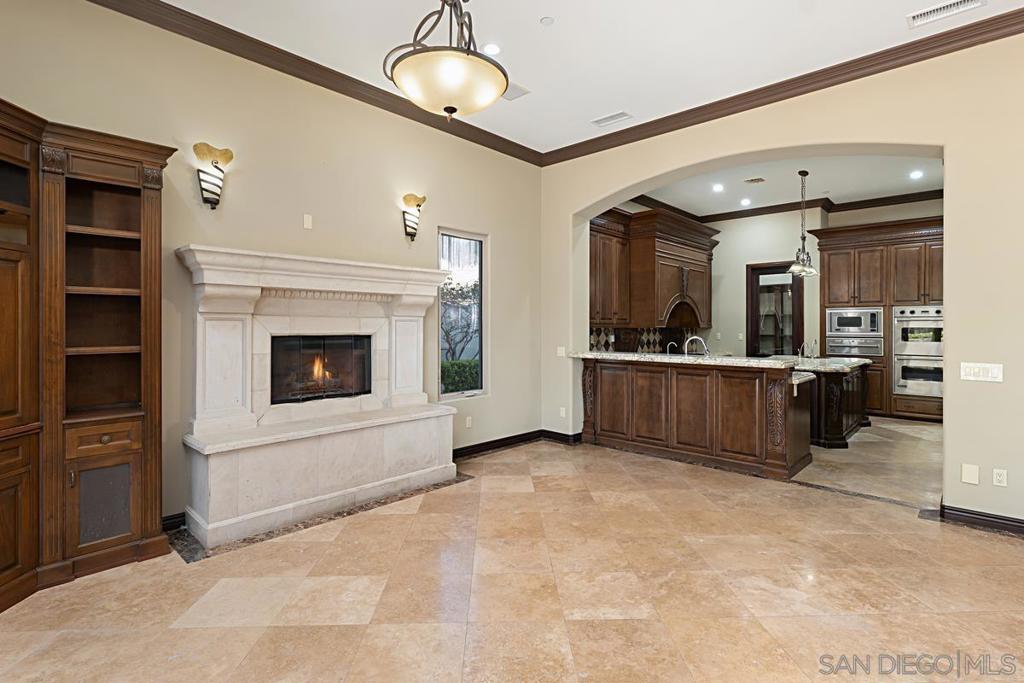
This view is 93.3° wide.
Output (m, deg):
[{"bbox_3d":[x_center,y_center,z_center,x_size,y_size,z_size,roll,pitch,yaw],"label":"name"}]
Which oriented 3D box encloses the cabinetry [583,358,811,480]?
[{"bbox_3d":[1.970,0.715,5.418,2.250,1.040,0.890,2,2,43],"label":"cabinetry"}]

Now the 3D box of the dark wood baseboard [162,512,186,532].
[{"bbox_3d":[-2.318,1.231,3.285,0.025,0.125,0.175,2,2,43],"label":"dark wood baseboard"}]

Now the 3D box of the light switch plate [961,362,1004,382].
[{"bbox_3d":[3.255,0.215,3.348,0.207,0.117,0.012,2,3,43],"label":"light switch plate"}]

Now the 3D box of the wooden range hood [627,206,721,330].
[{"bbox_3d":[2.424,-1.004,7.545,0.830,1.590,2.120,2,3,43],"label":"wooden range hood"}]

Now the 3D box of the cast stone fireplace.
[{"bbox_3d":[-1.367,0.327,3.872,0.470,1.900,2.080,2,2,43],"label":"cast stone fireplace"}]

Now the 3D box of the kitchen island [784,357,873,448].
[{"bbox_3d":[4.016,0.738,6.648,1.320,0.925,2.200,2,2,43],"label":"kitchen island"}]

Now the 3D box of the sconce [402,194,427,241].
[{"bbox_3d":[-0.909,-1.150,4.516,0.140,0.425,0.220,2,3,43],"label":"sconce"}]

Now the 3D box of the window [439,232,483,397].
[{"bbox_3d":[-0.528,-0.274,5.126,0.100,1.720,0.670,2,3,43],"label":"window"}]

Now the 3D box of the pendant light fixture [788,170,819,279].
[{"bbox_3d":[3.890,-1.554,6.477,0.420,1.400,0.420,2,3,43],"label":"pendant light fixture"}]

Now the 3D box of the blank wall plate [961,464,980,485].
[{"bbox_3d":[3.223,0.935,3.400,0.089,0.133,0.010,1,1,43],"label":"blank wall plate"}]

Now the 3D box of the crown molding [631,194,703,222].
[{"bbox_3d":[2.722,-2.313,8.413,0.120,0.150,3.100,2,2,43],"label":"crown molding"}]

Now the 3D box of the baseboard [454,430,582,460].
[{"bbox_3d":[0.016,1.172,5.342,0.520,0.125,1.810,2,2,43],"label":"baseboard"}]

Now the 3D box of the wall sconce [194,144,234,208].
[{"bbox_3d":[-2.055,-1.133,3.329,0.140,0.420,0.230,2,2,43],"label":"wall sconce"}]

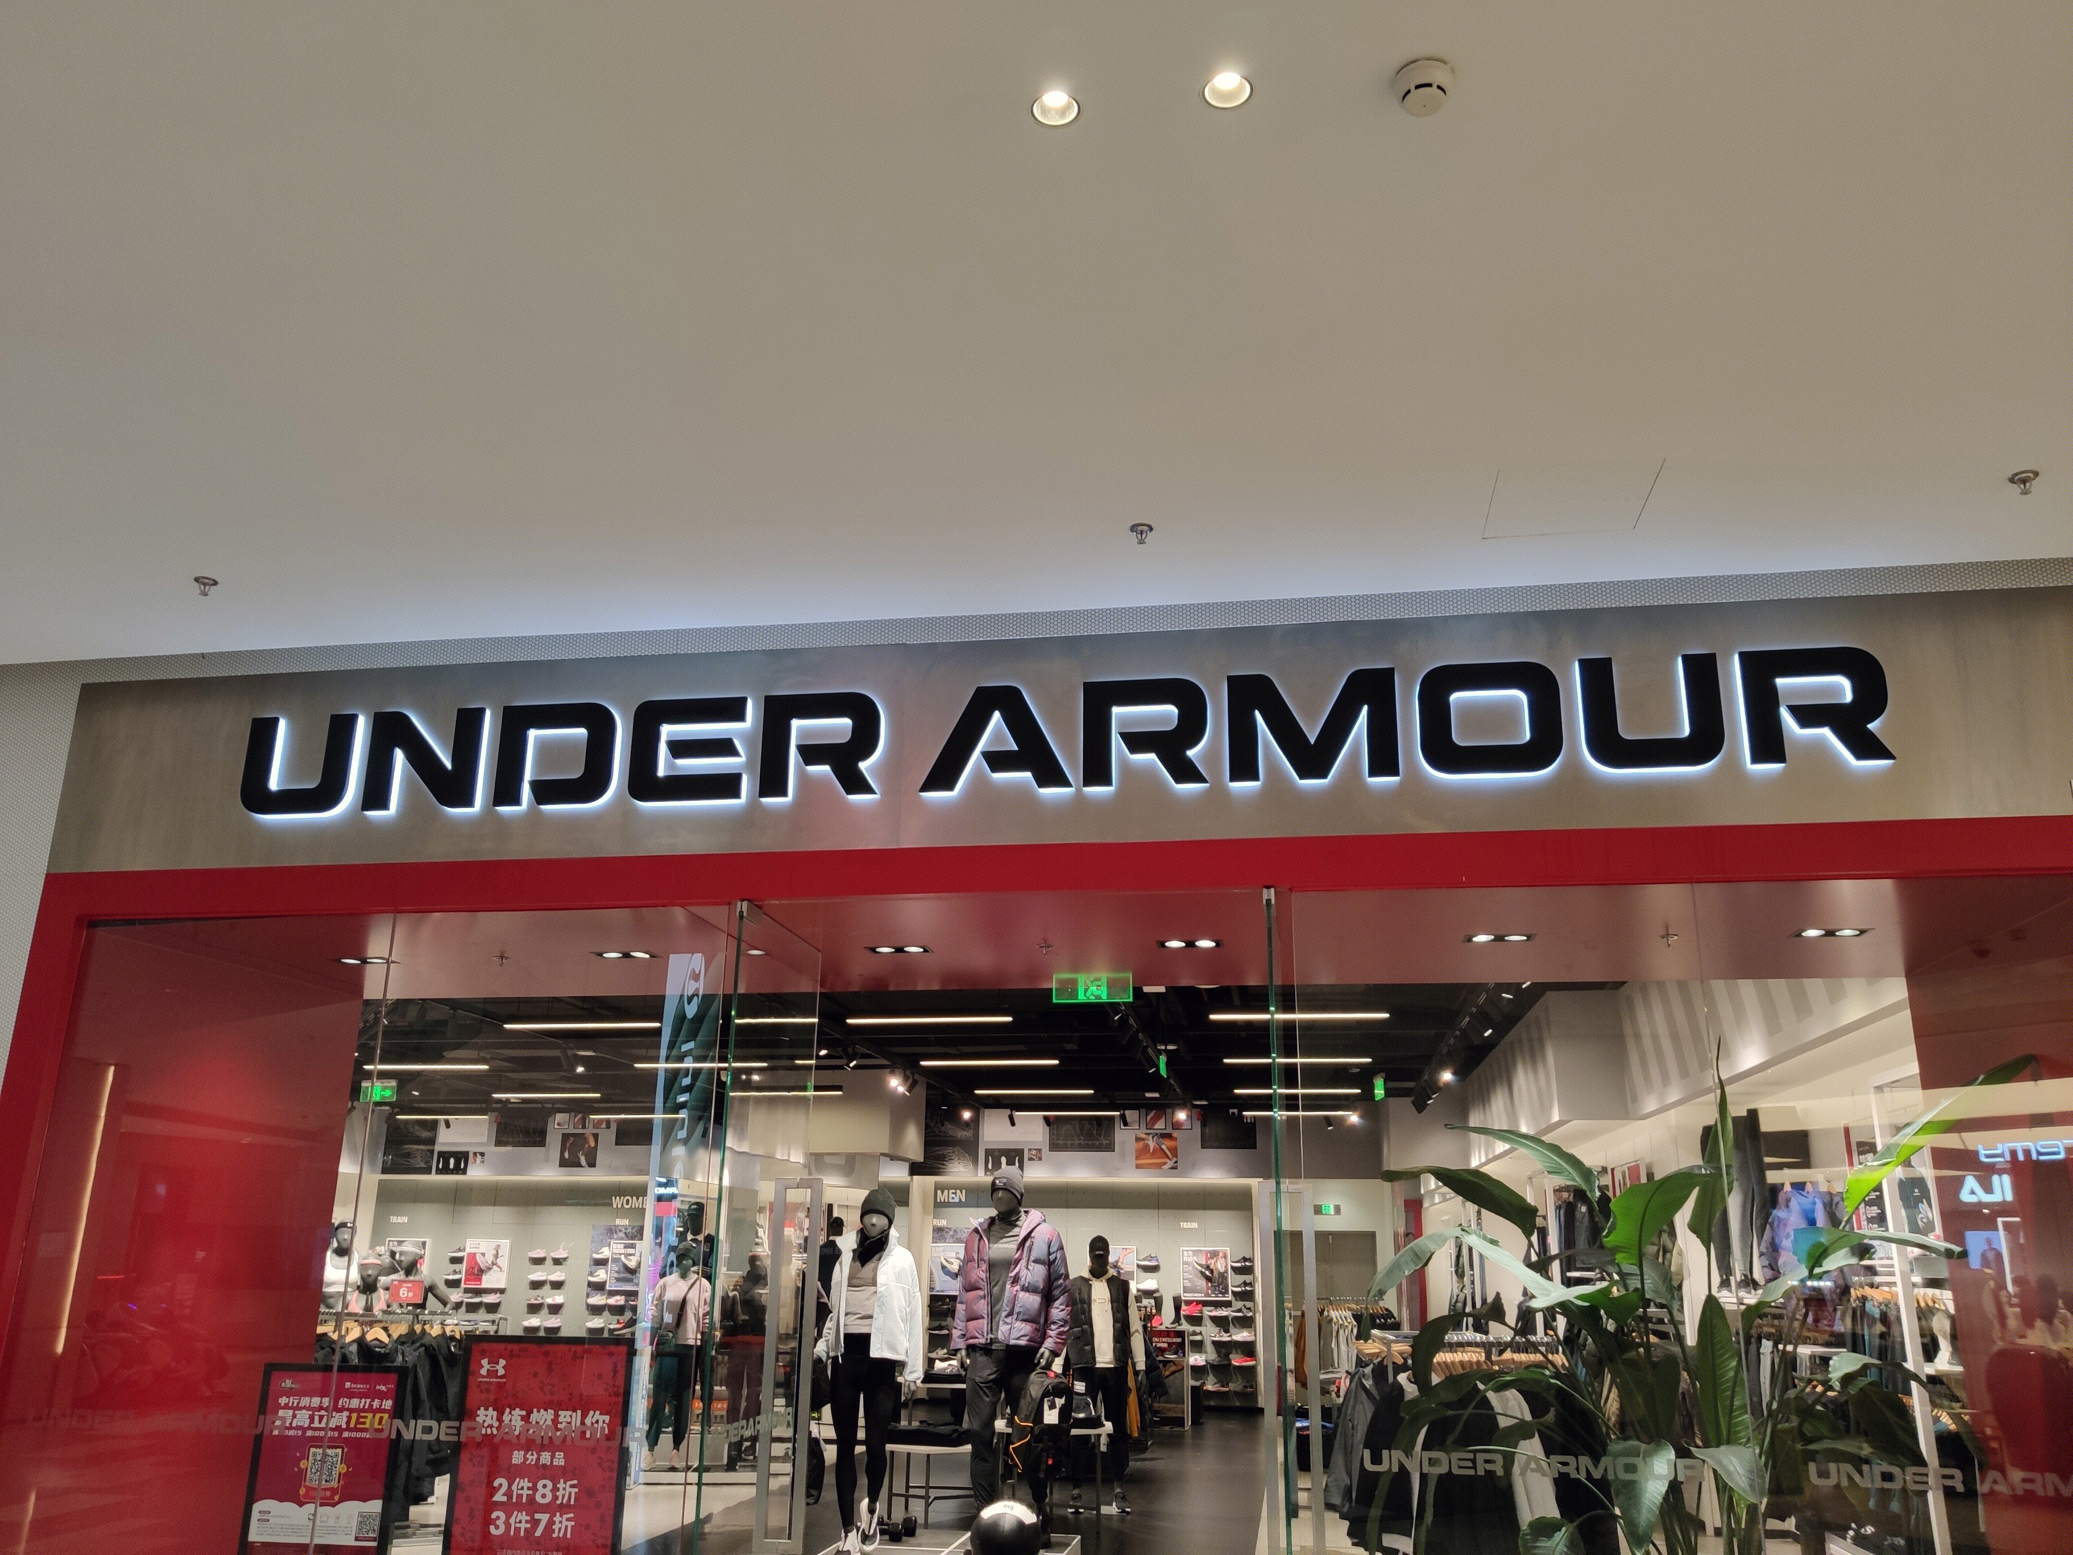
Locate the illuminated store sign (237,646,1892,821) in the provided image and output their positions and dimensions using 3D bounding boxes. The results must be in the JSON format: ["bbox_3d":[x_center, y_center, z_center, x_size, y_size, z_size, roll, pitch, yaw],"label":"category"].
[{"bbox_3d":[-0.131,-0.148,5.372,5.725,0.365,0.090,-2,-18,9],"label":"illuminated store sign"}]

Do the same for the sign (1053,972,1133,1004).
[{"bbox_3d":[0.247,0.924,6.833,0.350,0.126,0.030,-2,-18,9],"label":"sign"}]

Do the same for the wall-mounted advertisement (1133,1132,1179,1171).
[{"bbox_3d":[1.513,4.712,19.596,0.540,0.451,0.030,-2,-18,9],"label":"wall-mounted advertisement"}]

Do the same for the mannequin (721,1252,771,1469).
[{"bbox_3d":[-2.283,4.623,12.403,0.420,1.596,0.340,-1,-17,6],"label":"mannequin"}]

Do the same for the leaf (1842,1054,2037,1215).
[{"bbox_3d":[3.047,1.190,5.279,0.848,0.180,0.250,-37,-19,-3],"label":"leaf"}]

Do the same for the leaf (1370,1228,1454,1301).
[{"bbox_3d":[1.313,1.706,5.454,0.258,0.237,0.150,-2,-18,9],"label":"leaf"}]

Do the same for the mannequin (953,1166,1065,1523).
[{"bbox_3d":[-0.136,3.004,8.203,0.625,1.867,0.420,-3,-18,11],"label":"mannequin"}]

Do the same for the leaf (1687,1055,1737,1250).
[{"bbox_3d":[2.366,1.296,5.462,0.120,0.655,0.120,-2,-18,9],"label":"leaf"}]

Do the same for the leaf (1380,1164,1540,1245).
[{"bbox_3d":[1.500,1.518,5.536,0.517,0.267,0.200,-2,-18,9],"label":"leaf"}]

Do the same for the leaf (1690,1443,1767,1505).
[{"bbox_3d":[2.172,2.190,4.897,0.214,0.156,0.180,-2,-18,9],"label":"leaf"}]

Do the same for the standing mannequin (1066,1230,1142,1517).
[{"bbox_3d":[0.479,4.265,11.209,0.579,1.850,0.360,1,-17,1],"label":"standing mannequin"}]

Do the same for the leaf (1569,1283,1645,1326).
[{"bbox_3d":[1.917,1.770,5.229,0.228,0.134,0.180,-2,-18,9],"label":"leaf"}]

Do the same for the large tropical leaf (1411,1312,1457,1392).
[{"bbox_3d":[1.379,1.994,5.406,0.127,0.250,0.130,-2,-18,9],"label":"large tropical leaf"}]

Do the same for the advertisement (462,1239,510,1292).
[{"bbox_3d":[-7.270,6.443,20.602,0.607,0.607,0.030,-2,-18,9],"label":"advertisement"}]

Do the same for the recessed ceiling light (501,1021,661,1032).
[{"bbox_3d":[-3.332,1.815,11.405,1.215,0.060,0.070,-2,-18,9],"label":"recessed ceiling light"}]

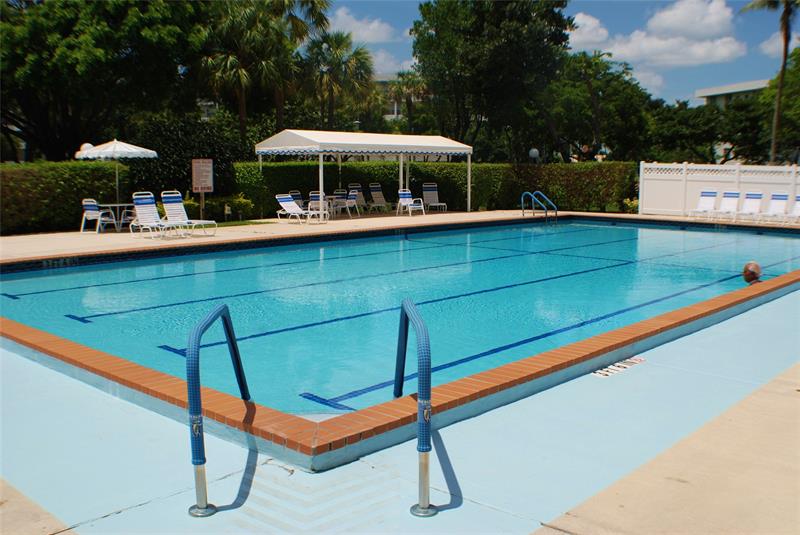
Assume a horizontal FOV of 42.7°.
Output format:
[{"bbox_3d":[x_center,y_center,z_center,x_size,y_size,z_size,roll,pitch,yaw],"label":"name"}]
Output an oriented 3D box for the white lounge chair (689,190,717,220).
[{"bbox_3d":[9.432,-1.971,31.900,0.640,0.930,1.400,4,7,33],"label":"white lounge chair"}]

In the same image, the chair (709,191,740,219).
[{"bbox_3d":[9.990,-1.909,31.400,0.640,0.930,1.400,4,7,33],"label":"chair"}]

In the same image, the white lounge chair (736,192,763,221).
[{"bbox_3d":[10.541,-1.848,30.900,0.640,0.930,1.400,4,7,33],"label":"white lounge chair"}]

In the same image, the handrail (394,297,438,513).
[{"bbox_3d":[0.074,0.647,5.606,0.140,0.960,1.800,0,6,-3],"label":"handrail"}]

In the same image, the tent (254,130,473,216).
[{"bbox_3d":[-0.996,-2.976,32.657,2.850,2.600,7.000,5,8,41],"label":"tent"}]

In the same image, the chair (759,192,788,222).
[{"bbox_3d":[11.128,-1.796,30.400,0.640,0.930,1.400,4,7,33],"label":"chair"}]

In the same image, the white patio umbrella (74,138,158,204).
[{"bbox_3d":[-6.983,-2.032,25.200,2.030,2.280,2.030,0,6,0],"label":"white patio umbrella"}]

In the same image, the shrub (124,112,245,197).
[{"bbox_3d":[-6.846,-3.288,32.500,3.000,3.200,3.500,5,8,41],"label":"shrub"}]

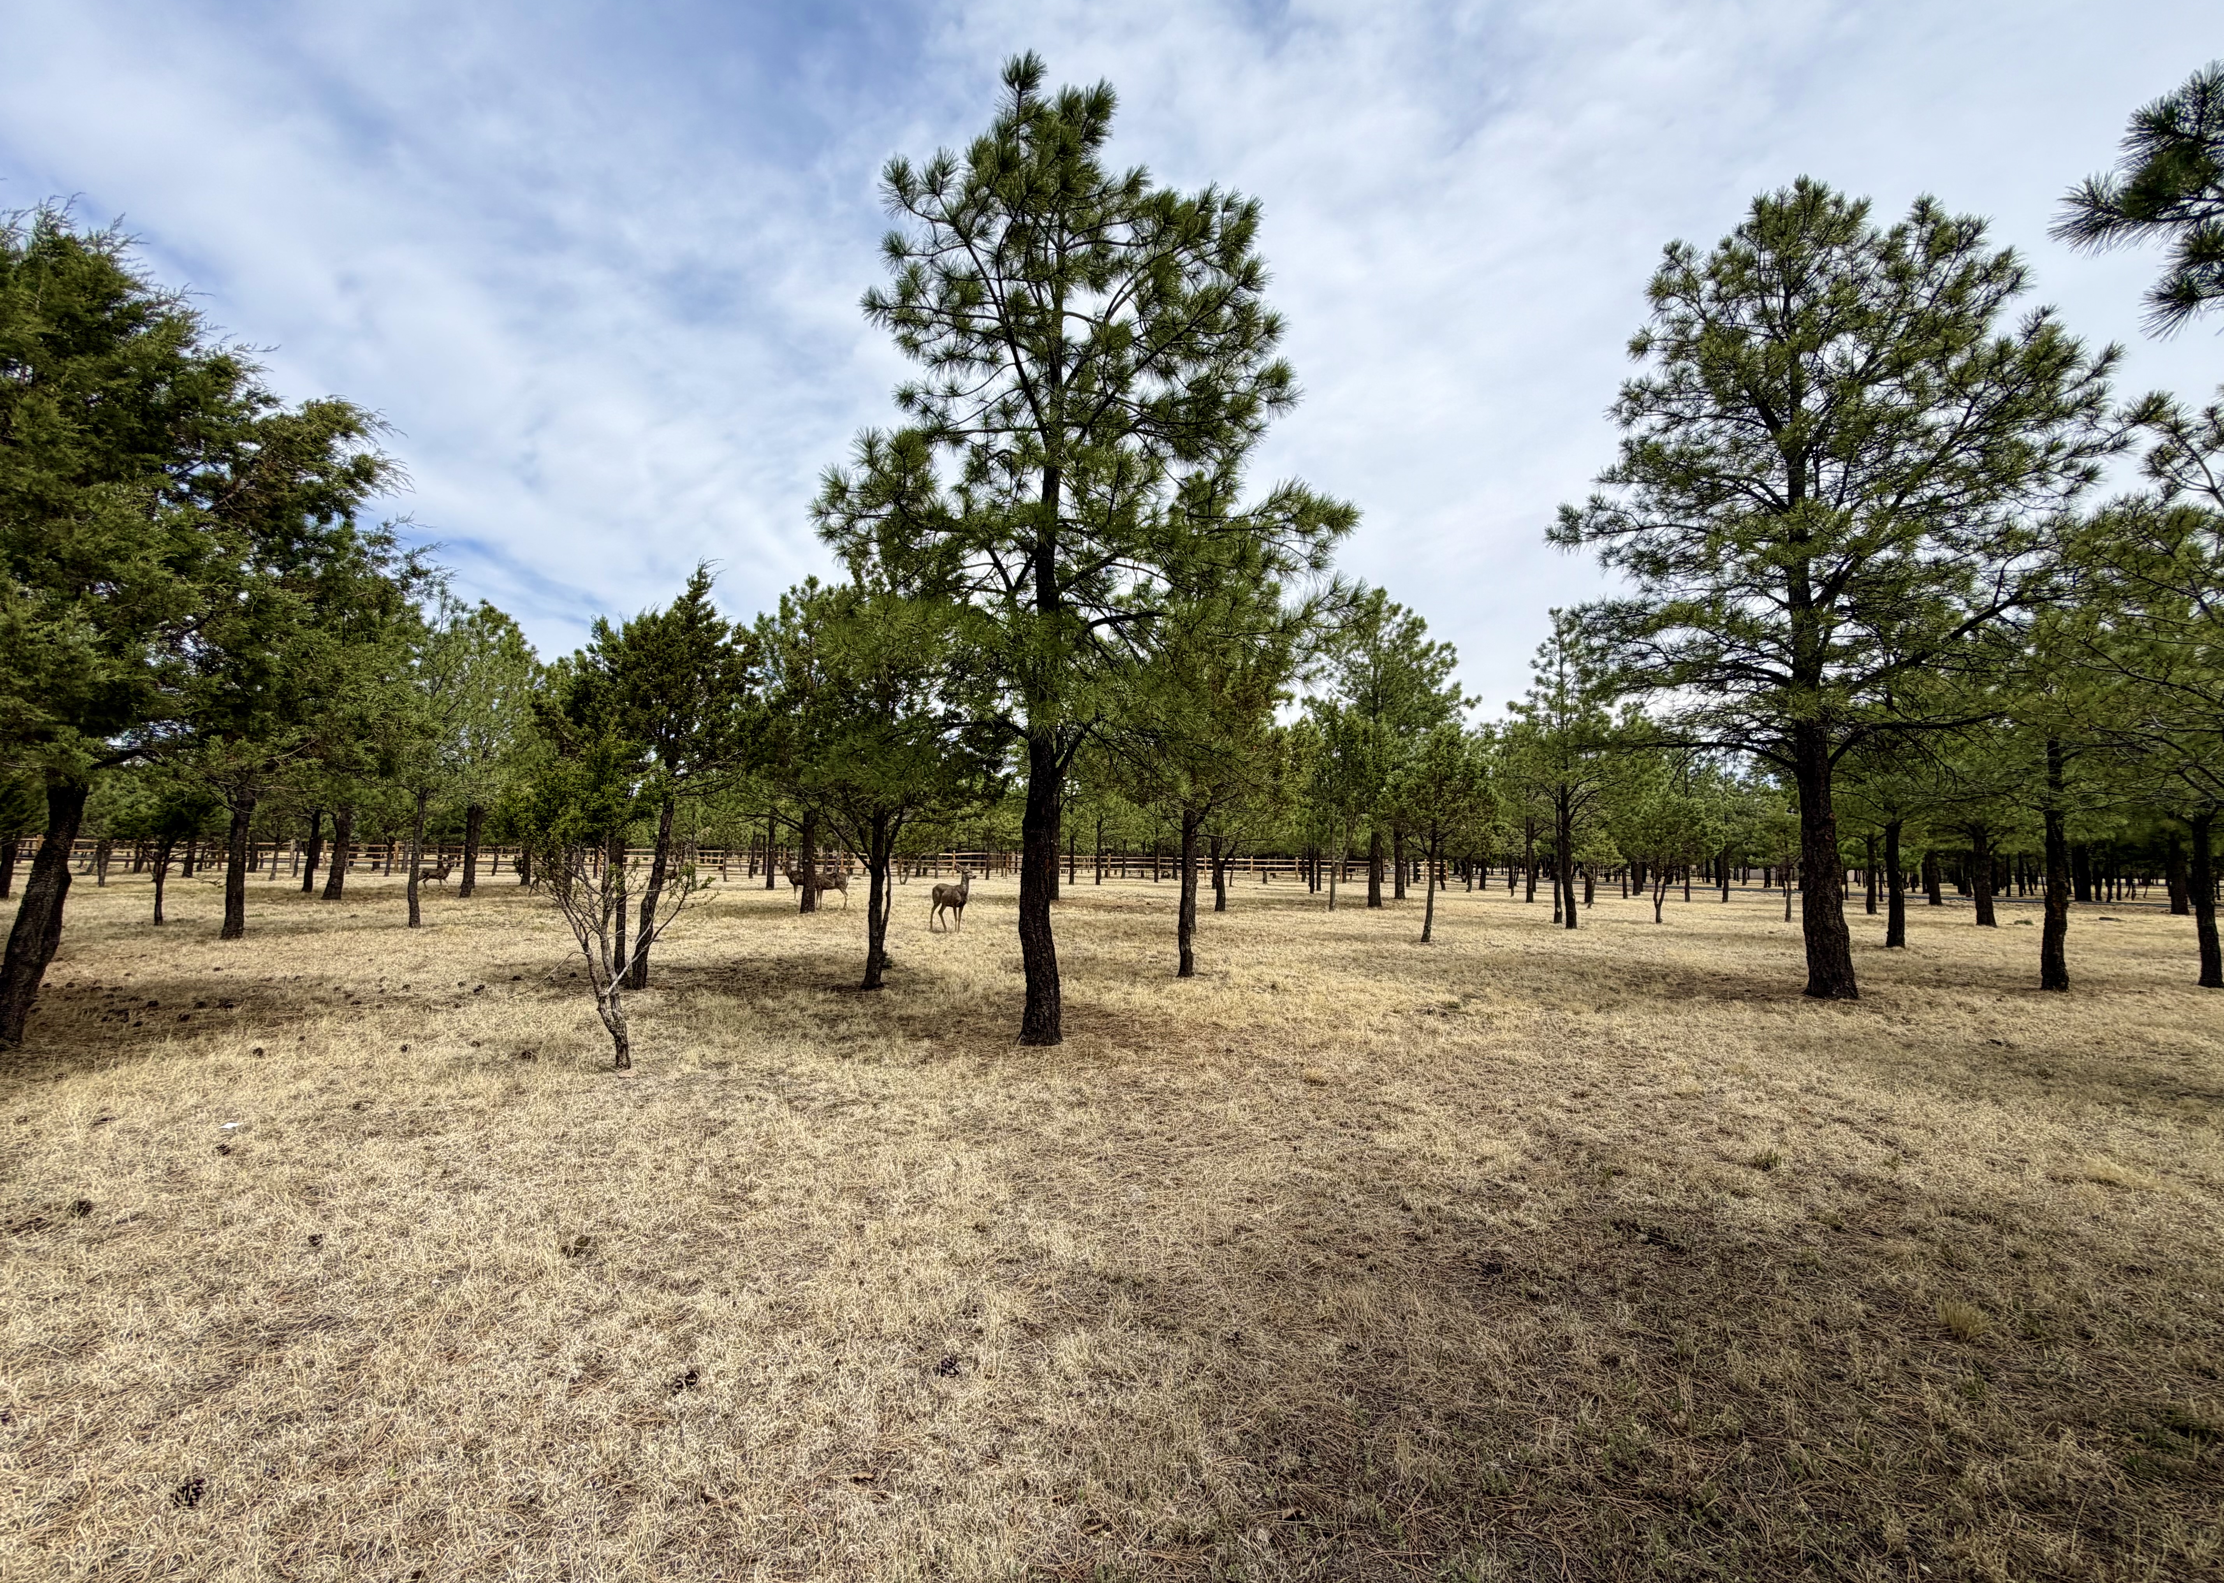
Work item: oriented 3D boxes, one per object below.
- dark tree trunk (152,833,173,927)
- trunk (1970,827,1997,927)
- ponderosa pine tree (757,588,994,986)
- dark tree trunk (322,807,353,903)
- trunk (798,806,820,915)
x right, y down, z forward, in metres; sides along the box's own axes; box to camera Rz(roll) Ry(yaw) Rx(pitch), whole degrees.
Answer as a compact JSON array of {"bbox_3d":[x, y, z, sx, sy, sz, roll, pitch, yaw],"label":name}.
[{"bbox_3d":[-18.213,1.680,17.253,0.250,1.659,0.300,-3,-5,44],"label":"dark tree trunk"},{"bbox_3d":[21.946,2.150,22.721,0.437,2.499,0.390,-3,-5,44],"label":"trunk"},{"bbox_3d":[-2.669,-0.127,10.553,2.900,4.786,2.900,2,-4,-15],"label":"ponderosa pine tree"},{"bbox_3d":[-21.646,1.707,25.259,0.561,2.588,0.490,4,-5,-41],"label":"dark tree trunk"},{"bbox_3d":[-7.443,1.680,22.082,0.440,2.552,0.380,2,-4,-18],"label":"trunk"}]

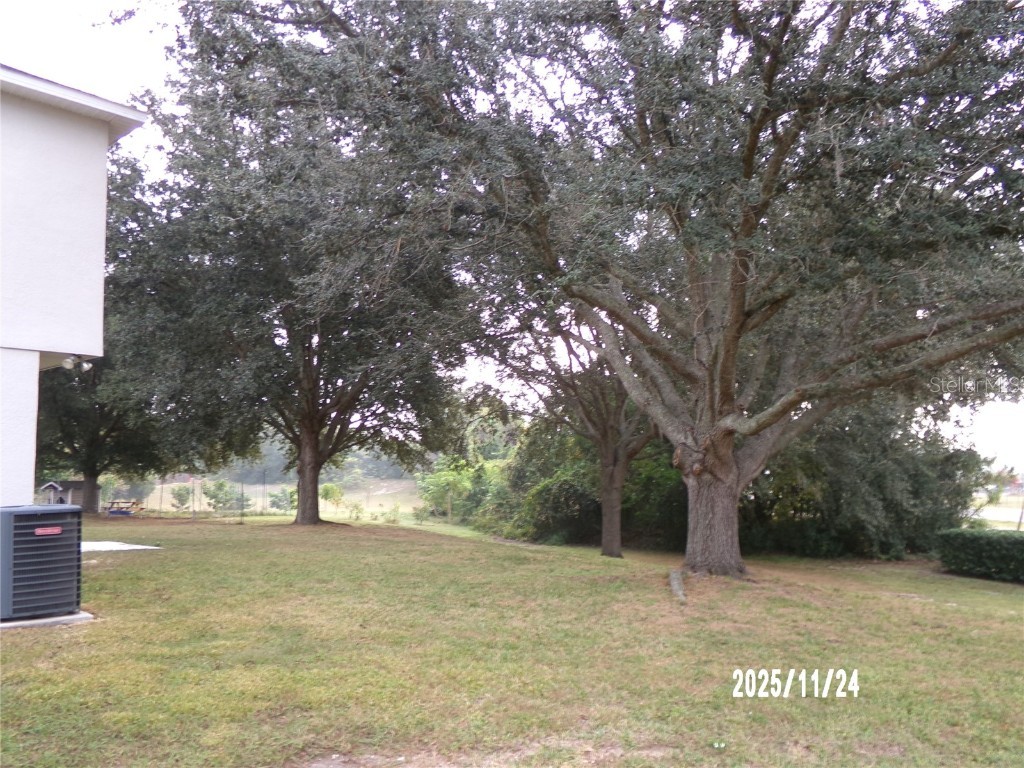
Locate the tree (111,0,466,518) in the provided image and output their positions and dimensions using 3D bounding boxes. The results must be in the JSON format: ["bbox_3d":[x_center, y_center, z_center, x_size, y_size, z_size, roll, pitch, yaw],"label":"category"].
[{"bbox_3d":[-4.950,-2.900,19.700,8.600,12.400,8.300,0,-5,0],"label":"tree"}]

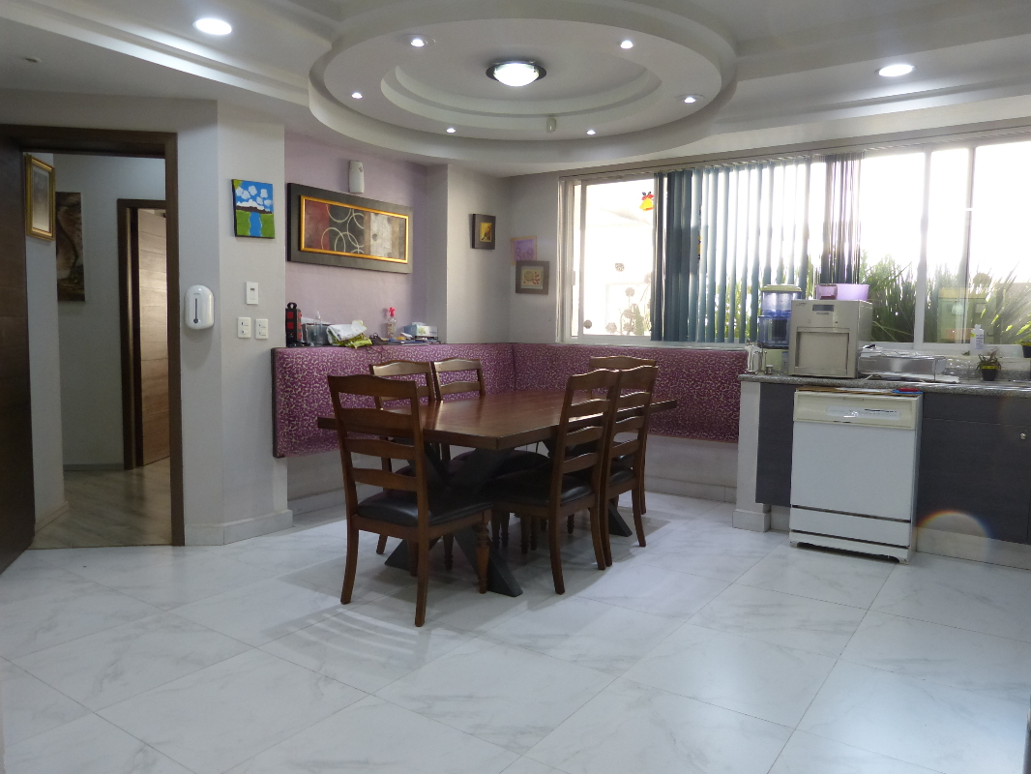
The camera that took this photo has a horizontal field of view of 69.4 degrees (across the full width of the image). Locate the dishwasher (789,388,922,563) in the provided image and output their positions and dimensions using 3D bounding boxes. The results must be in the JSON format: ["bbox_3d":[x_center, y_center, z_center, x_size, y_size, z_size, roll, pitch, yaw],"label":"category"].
[{"bbox_3d":[1.993,0.466,4.293,0.605,0.875,0.620,4,5,35],"label":"dishwasher"}]

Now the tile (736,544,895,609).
[{"bbox_3d":[1.479,0.950,3.689,0.600,0.010,0.630,4,5,35],"label":"tile"}]

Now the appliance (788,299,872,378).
[{"bbox_3d":[1.944,-0.295,4.593,0.376,0.448,0.440,4,5,35],"label":"appliance"}]

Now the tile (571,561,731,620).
[{"bbox_3d":[0.627,0.951,3.511,0.600,0.010,0.600,4,5,35],"label":"tile"}]

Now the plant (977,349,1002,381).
[{"bbox_3d":[2.661,-0.121,4.166,0.115,0.178,0.115,4,5,35],"label":"plant"}]

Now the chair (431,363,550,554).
[{"bbox_3d":[-0.133,0.352,4.398,0.575,1.025,0.470,4,5,35],"label":"chair"}]

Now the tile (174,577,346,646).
[{"bbox_3d":[-1.043,0.950,3.211,0.600,0.012,0.600,4,5,35],"label":"tile"}]

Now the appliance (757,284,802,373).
[{"bbox_3d":[1.722,-0.376,4.840,0.280,0.566,0.280,4,5,35],"label":"appliance"}]

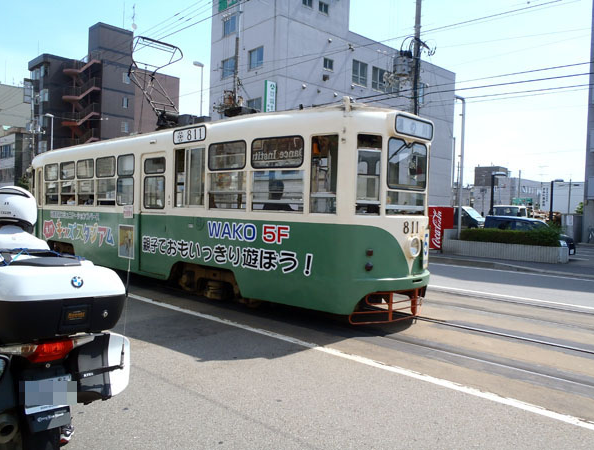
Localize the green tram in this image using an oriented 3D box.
[{"bbox_3d":[-2.771,-0.486,11.011,12.450,3.360,2.360,3,2,44],"label":"green tram"}]

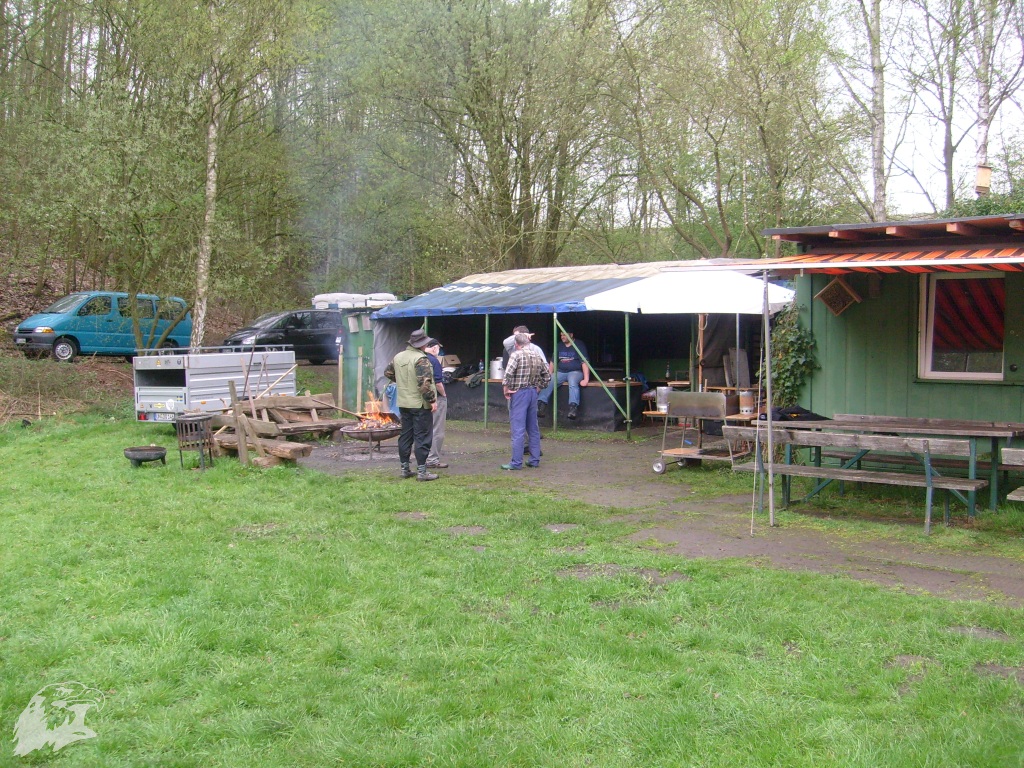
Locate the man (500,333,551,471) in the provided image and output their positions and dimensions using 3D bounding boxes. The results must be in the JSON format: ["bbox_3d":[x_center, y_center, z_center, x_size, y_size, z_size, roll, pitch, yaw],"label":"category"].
[{"bbox_3d":[0.175,0.208,13.427,0.620,1.750,0.400,-2,3,-35],"label":"man"}]

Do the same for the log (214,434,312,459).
[{"bbox_3d":[-3.420,0.843,13.955,2.100,0.170,0.340,3,4,44],"label":"log"}]

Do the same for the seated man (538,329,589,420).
[{"bbox_3d":[0.894,-0.134,17.300,0.660,1.470,0.740,1,3,27],"label":"seated man"}]

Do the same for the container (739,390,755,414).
[{"bbox_3d":[3.025,0.243,13.329,0.185,0.290,0.185,0,3,0],"label":"container"}]

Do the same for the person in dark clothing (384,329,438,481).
[{"bbox_3d":[-1.206,0.243,12.427,0.600,1.780,0.420,3,4,43],"label":"person in dark clothing"}]

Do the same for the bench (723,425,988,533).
[{"bbox_3d":[3.145,0.852,9.646,2.280,0.840,0.630,2,4,39],"label":"bench"}]

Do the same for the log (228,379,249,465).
[{"bbox_3d":[-3.553,0.520,13.450,0.110,1.140,0.100,3,13,44],"label":"log"}]

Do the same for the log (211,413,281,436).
[{"bbox_3d":[-3.475,0.533,13.450,1.760,0.160,0.060,3,11,44],"label":"log"}]

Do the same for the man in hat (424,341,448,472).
[{"bbox_3d":[-1.046,0.247,13.450,0.400,1.700,0.500,-2,3,-35],"label":"man in hat"}]

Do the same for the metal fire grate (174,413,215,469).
[{"bbox_3d":[-4.104,0.740,13.403,0.460,0.690,0.460,0,3,0],"label":"metal fire grate"}]

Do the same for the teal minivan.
[{"bbox_3d":[-11.648,-1.612,29.586,1.800,1.970,4.720,3,3,44],"label":"teal minivan"}]

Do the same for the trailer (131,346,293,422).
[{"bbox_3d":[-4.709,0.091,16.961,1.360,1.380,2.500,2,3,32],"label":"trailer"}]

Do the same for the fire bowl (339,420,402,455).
[{"bbox_3d":[-1.974,0.798,14.758,0.930,0.440,0.930,0,3,0],"label":"fire bowl"}]

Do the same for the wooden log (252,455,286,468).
[{"bbox_3d":[-3.190,1.000,13.812,0.180,0.160,0.520,3,4,44],"label":"wooden log"}]

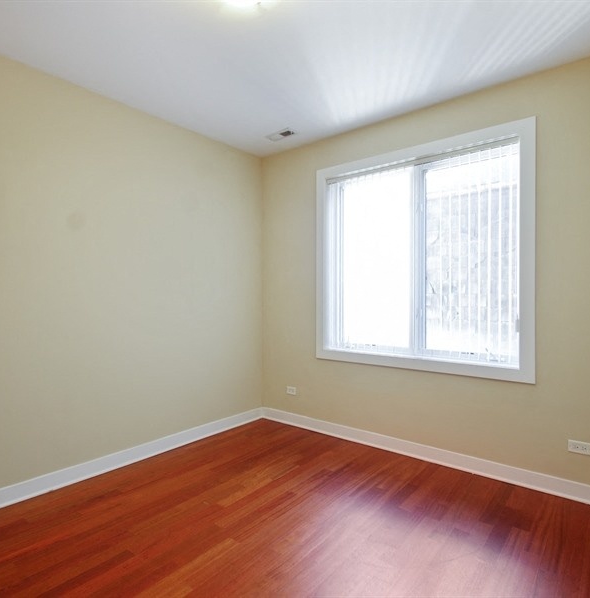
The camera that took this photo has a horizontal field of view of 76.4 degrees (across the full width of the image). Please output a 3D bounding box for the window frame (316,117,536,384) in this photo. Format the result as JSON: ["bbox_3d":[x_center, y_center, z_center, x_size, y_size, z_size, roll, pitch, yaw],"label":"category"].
[{"bbox_3d":[0.906,-0.317,2.994,1.720,1.745,0.110,0,0,38],"label":"window frame"}]

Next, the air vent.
[{"bbox_3d":[-0.126,-1.463,3.353,0.285,0.018,0.130,0,0,38],"label":"air vent"}]

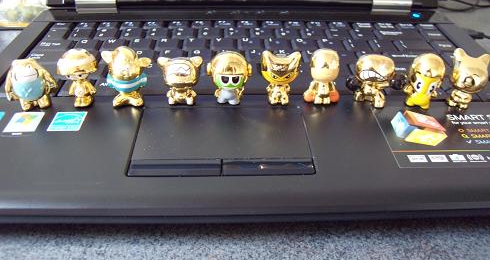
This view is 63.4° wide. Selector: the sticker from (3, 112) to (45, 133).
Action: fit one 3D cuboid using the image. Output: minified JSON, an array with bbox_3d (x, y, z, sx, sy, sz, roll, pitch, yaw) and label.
[{"bbox_3d":[-0.118,-0.004,0.212,0.018,0.001,0.017,0,40,-1],"label":"sticker"}]

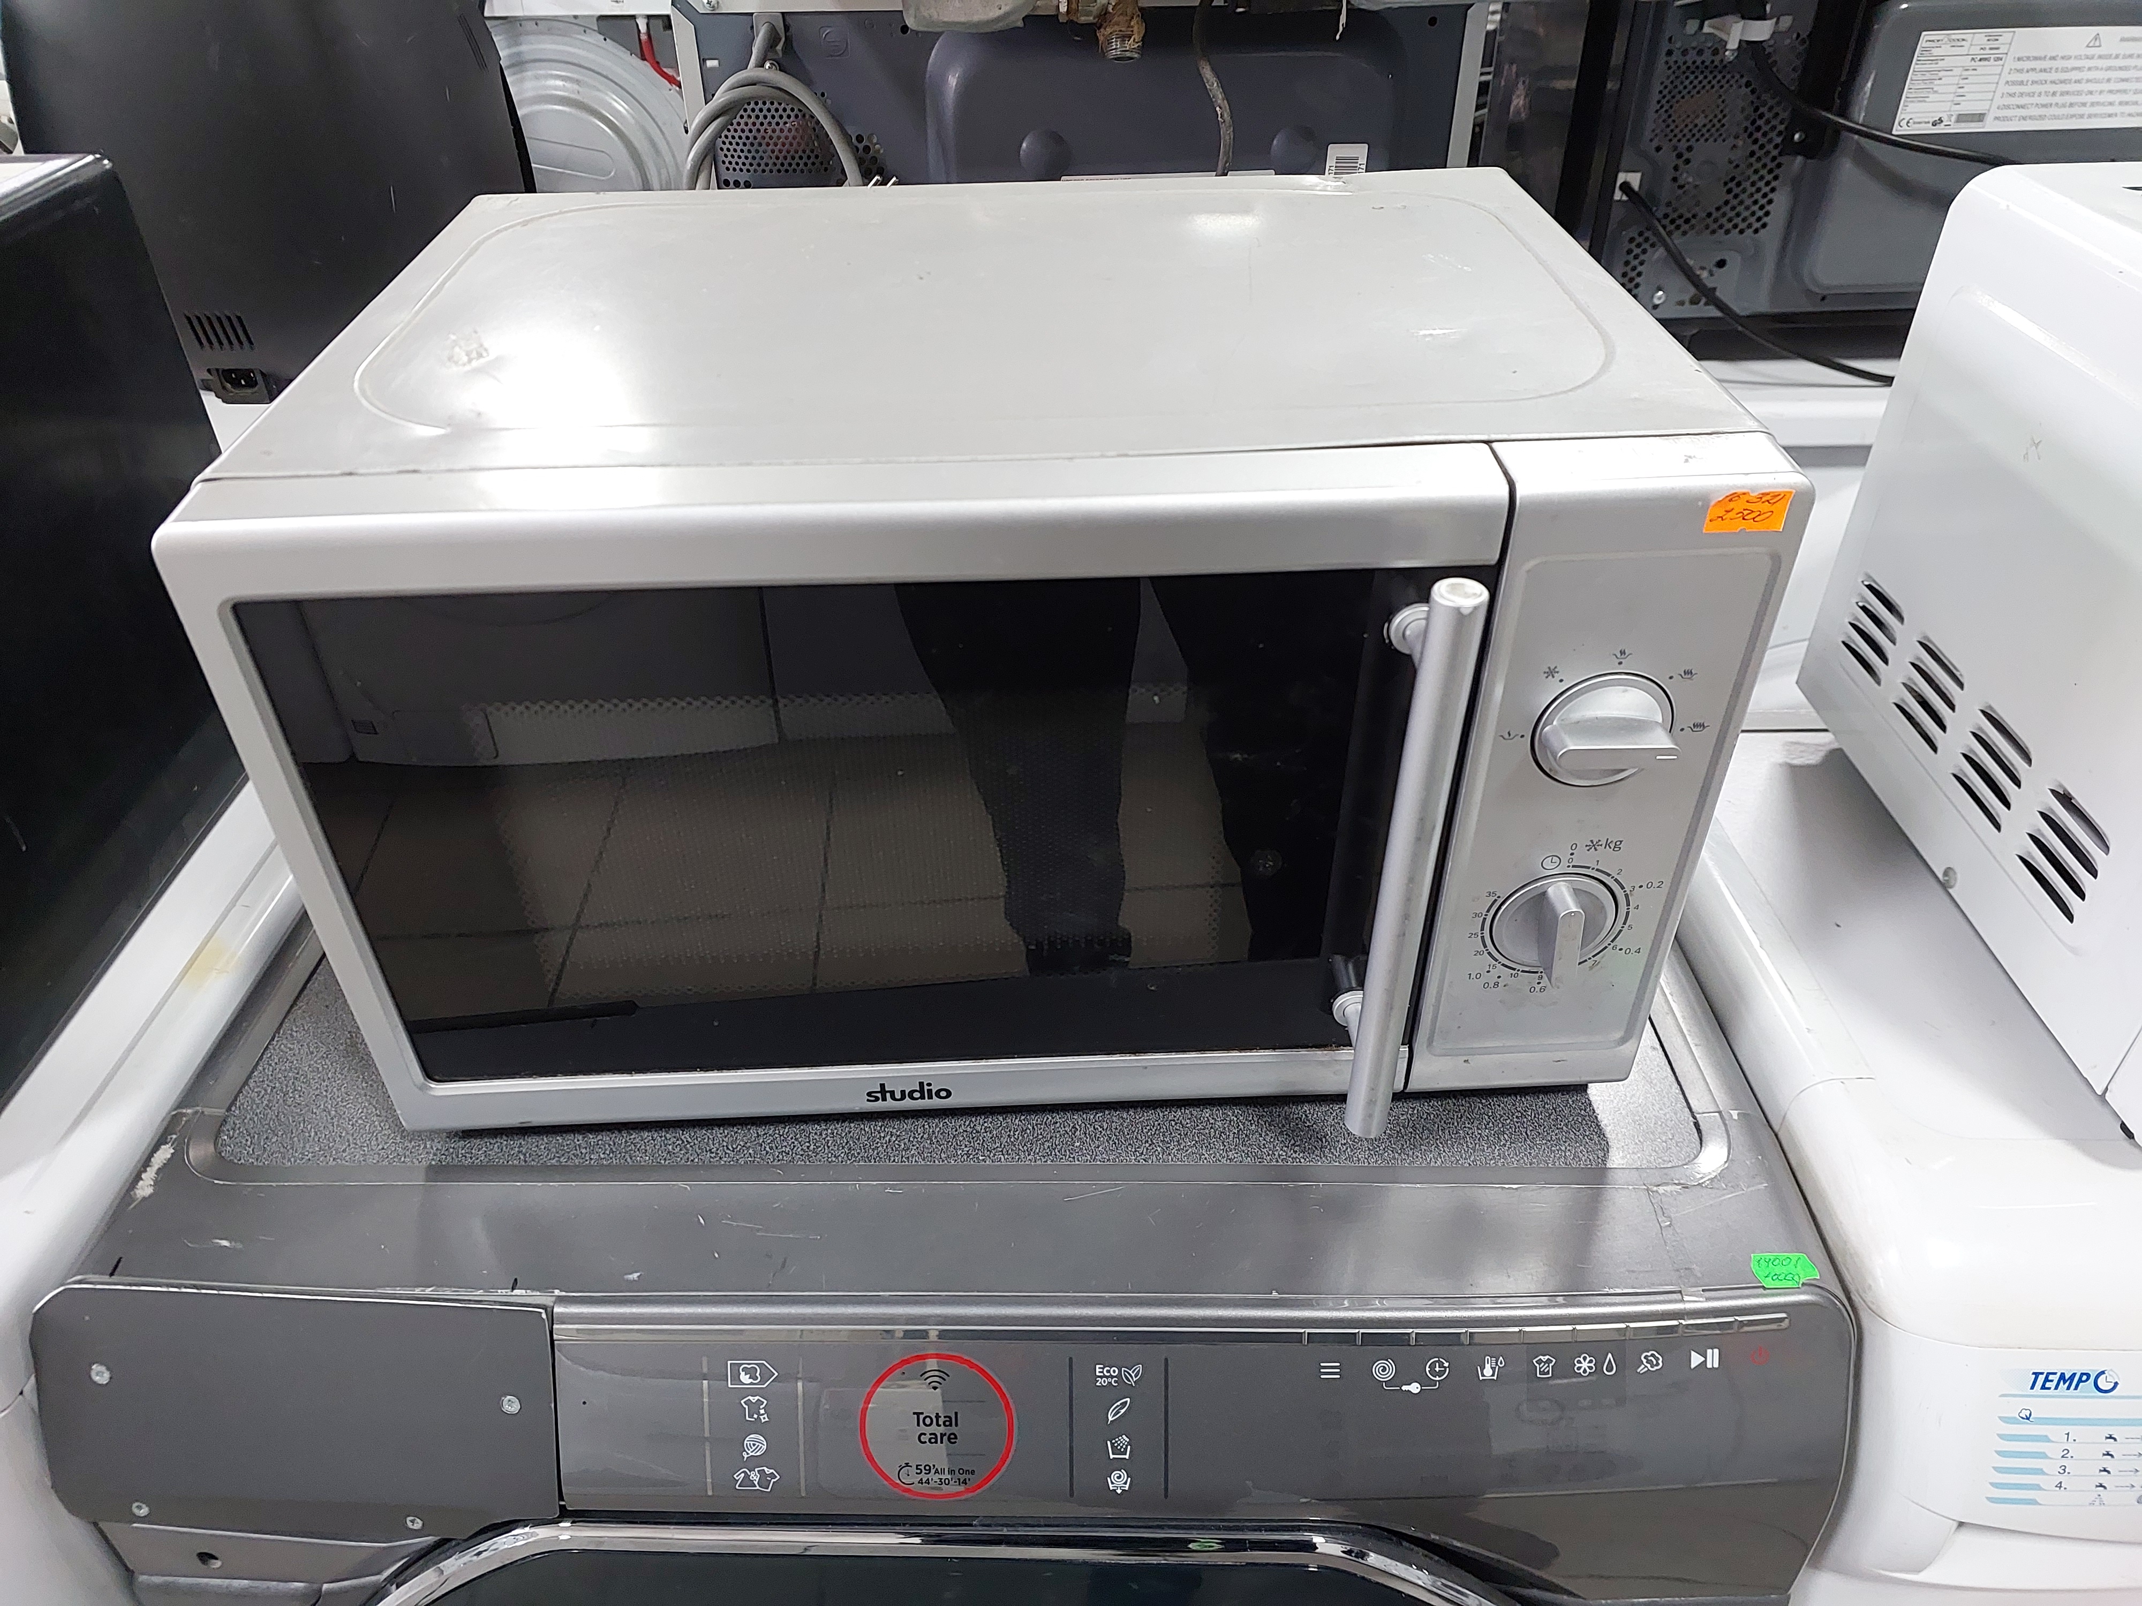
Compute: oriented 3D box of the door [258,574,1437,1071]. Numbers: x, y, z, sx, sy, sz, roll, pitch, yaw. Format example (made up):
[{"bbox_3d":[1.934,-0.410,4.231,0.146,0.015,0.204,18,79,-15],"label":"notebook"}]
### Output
[{"bbox_3d":[-0.054,0.014,0.457,0.349,0.194,0.014,-2,37,-1],"label":"door"}]

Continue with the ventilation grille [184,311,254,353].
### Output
[{"bbox_3d":[-0.616,-0.342,1.030,0.041,0.032,0.005,2,45,3],"label":"ventilation grille"}]

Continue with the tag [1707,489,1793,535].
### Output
[{"bbox_3d":[0.187,-0.081,0.394,0.022,0.012,0.001,-2,29,-1],"label":"tag"}]

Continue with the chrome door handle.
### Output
[{"bbox_3d":[0.100,0.019,0.435,0.016,0.204,0.045,-2,37,-1],"label":"chrome door handle"}]

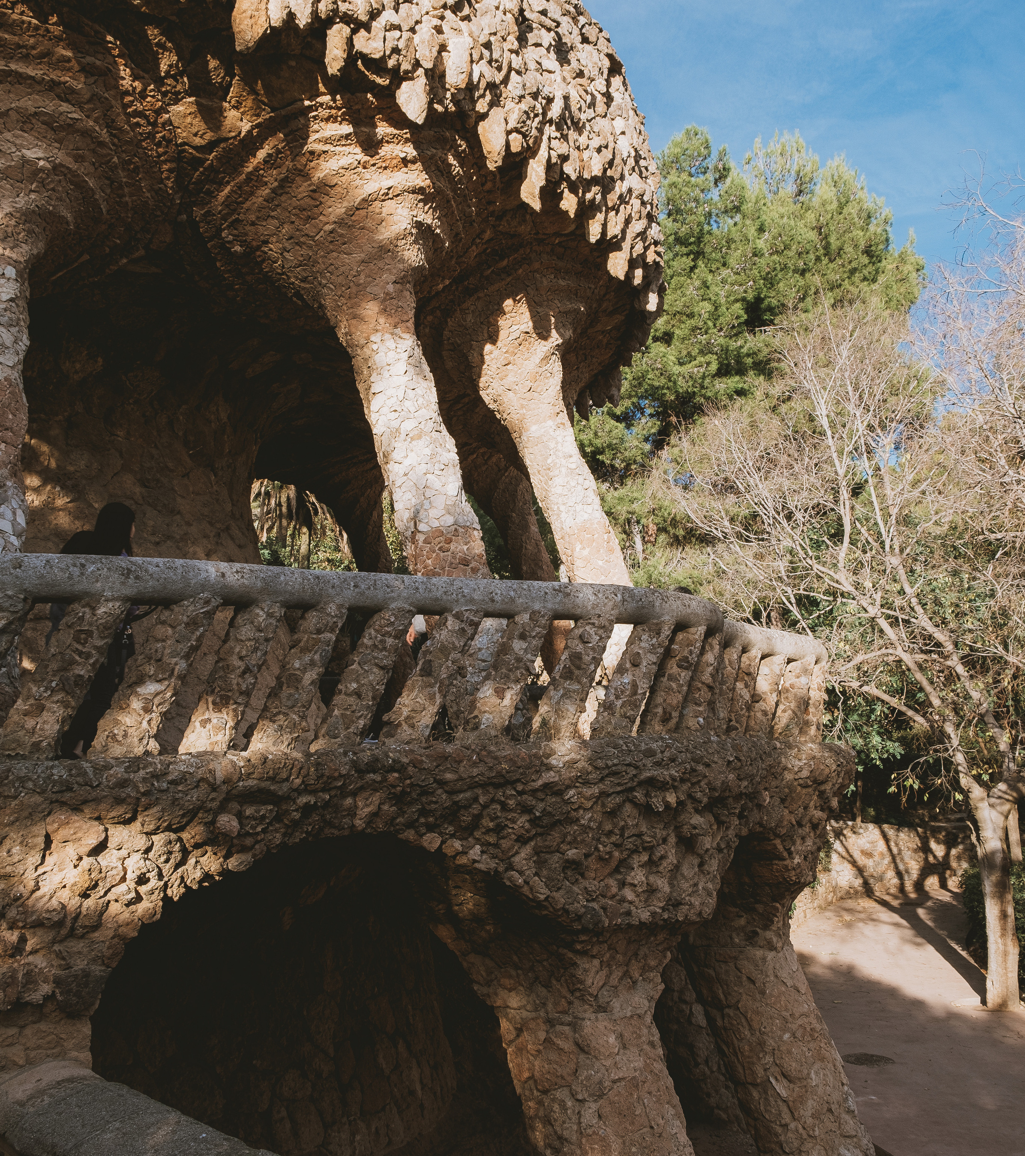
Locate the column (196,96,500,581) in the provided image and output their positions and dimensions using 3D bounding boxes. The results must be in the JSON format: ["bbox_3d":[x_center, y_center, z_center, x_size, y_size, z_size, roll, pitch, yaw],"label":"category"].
[{"bbox_3d":[-1.200,-1.200,8.700,2.200,4.500,2.000,2,-8,-18],"label":"column"}]

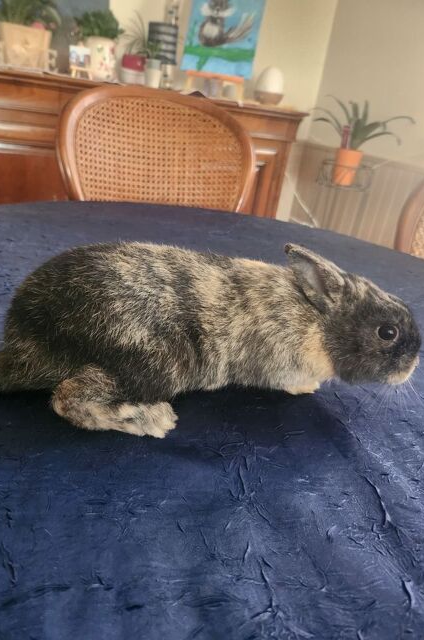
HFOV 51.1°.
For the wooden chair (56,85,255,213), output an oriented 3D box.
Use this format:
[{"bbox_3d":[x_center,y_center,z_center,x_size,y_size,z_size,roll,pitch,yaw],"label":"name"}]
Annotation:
[{"bbox_3d":[-0.106,0.011,1.051,0.485,0.970,0.540,-1,29,-18],"label":"wooden chair"}]

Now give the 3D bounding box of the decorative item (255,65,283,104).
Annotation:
[{"bbox_3d":[0.245,-1.002,1.899,0.105,0.131,0.105,7,28,-3],"label":"decorative item"}]

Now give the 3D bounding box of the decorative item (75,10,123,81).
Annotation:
[{"bbox_3d":[-0.396,-0.953,1.550,0.158,0.185,0.158,-5,30,-24],"label":"decorative item"}]

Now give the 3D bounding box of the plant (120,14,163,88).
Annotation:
[{"bbox_3d":[-0.257,-0.973,1.606,0.139,0.210,0.139,-5,30,-24],"label":"plant"}]

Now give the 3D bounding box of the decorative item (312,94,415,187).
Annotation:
[{"bbox_3d":[0.706,-0.848,2.100,0.343,0.331,0.404,-5,30,-24],"label":"decorative item"}]

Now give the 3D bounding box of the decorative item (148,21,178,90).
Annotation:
[{"bbox_3d":[-0.189,-1.017,1.715,0.098,0.220,0.098,-5,30,-24],"label":"decorative item"}]

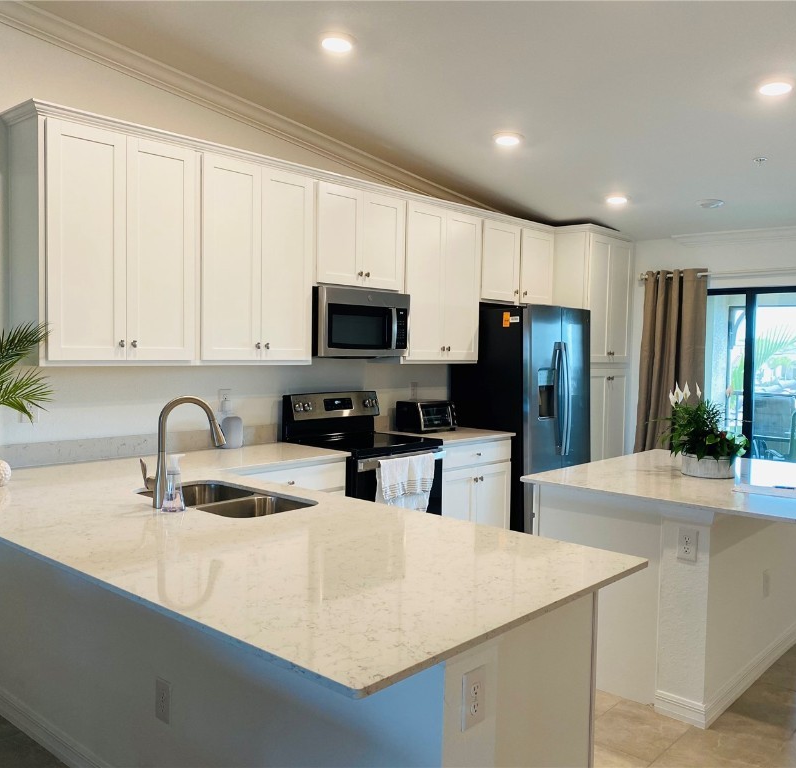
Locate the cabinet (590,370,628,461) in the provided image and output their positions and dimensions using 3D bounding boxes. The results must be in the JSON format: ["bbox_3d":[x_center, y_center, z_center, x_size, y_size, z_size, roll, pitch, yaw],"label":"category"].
[{"bbox_3d":[1.528,0.497,6.754,0.650,1.305,0.766,3,3,42],"label":"cabinet"}]

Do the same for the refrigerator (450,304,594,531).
[{"bbox_3d":[0.940,0.326,5.801,0.740,1.770,0.900,4,4,42],"label":"refrigerator"}]

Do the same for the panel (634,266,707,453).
[{"bbox_3d":[2.257,0.120,6.430,0.595,2.145,0.140,4,4,42],"label":"panel"}]

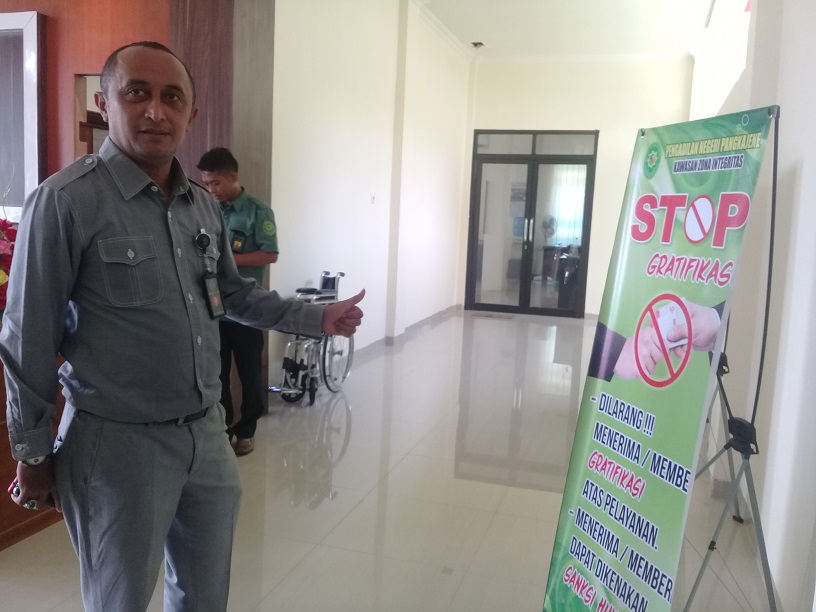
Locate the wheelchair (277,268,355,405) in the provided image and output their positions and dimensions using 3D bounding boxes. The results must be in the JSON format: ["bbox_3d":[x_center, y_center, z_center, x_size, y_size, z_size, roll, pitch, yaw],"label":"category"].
[{"bbox_3d":[-0.679,0.209,5.151,0.320,0.880,1.020,5,7,17],"label":"wheelchair"}]

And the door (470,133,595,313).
[{"bbox_3d":[1.692,-1.136,10.162,1.670,2.530,0.100,5,7,17],"label":"door"}]

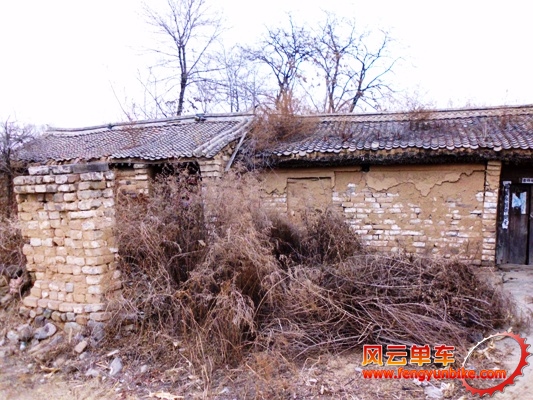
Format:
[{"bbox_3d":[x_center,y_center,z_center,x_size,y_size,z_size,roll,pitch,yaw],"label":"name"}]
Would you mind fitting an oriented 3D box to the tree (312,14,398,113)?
[{"bbox_3d":[3.434,-3.041,16.741,3.192,8.054,2.873,0,3,0],"label":"tree"}]

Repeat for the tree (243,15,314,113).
[{"bbox_3d":[0.525,-2.992,16.739,2.598,7.997,2.338,0,3,0],"label":"tree"}]

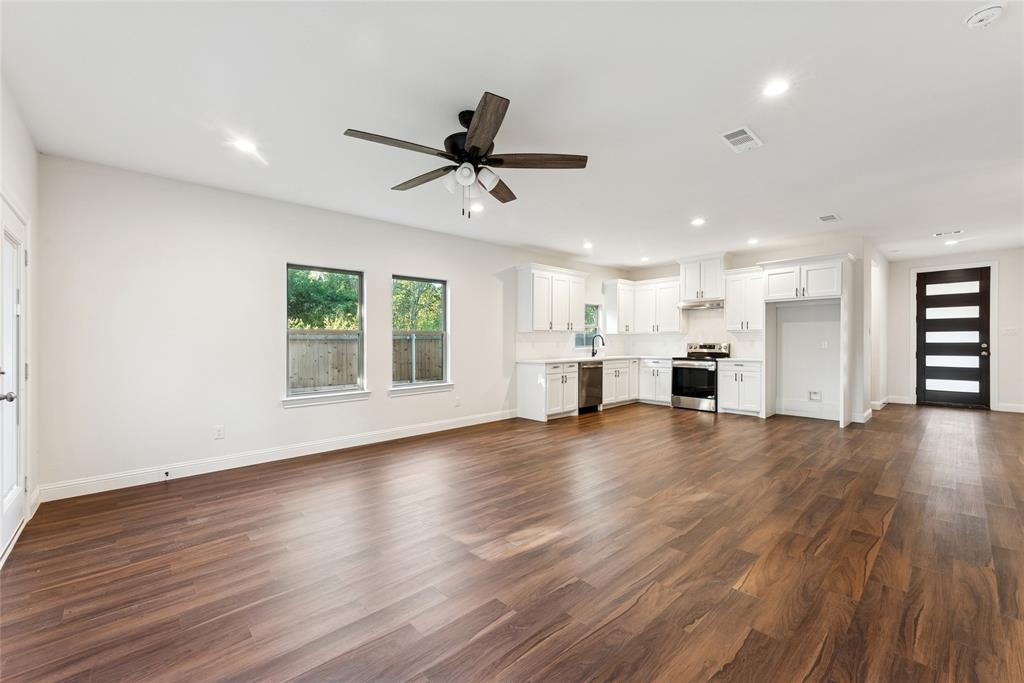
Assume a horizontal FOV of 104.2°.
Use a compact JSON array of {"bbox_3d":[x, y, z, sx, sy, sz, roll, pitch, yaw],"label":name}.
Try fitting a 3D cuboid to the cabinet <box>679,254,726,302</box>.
[{"bbox_3d":[3.523,-1.119,7.291,0.390,0.800,0.780,0,0,-41],"label":"cabinet"}]

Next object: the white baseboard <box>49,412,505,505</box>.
[{"bbox_3d":[-1.796,1.182,4.799,5.040,0.138,0.018,0,0,-41],"label":"white baseboard"}]

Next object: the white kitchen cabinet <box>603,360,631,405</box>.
[{"bbox_3d":[1.702,0.750,7.461,0.870,0.820,0.610,0,0,-42],"label":"white kitchen cabinet"}]

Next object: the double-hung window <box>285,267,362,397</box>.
[{"bbox_3d":[-2.096,-0.123,4.552,0.860,1.440,0.120,0,0,-42],"label":"double-hung window"}]

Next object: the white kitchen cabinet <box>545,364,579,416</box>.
[{"bbox_3d":[0.598,0.755,6.460,0.755,0.820,0.610,0,0,-42],"label":"white kitchen cabinet"}]

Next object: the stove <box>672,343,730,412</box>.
[{"bbox_3d":[3.428,0.637,7.196,0.660,1.150,0.765,0,0,-41],"label":"stove"}]

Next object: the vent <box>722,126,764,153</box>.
[{"bbox_3d":[1.742,-1.511,3.019,0.390,0.020,0.180,0,0,-41],"label":"vent"}]

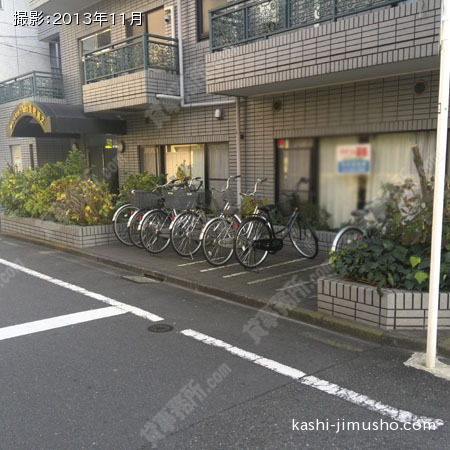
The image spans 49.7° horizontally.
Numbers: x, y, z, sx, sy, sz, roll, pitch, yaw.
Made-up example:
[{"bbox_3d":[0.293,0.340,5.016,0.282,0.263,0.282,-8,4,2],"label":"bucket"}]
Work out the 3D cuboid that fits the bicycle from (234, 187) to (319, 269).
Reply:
[{"bbox_3d":[0.751,-0.016,6.805,1.680,1.080,0.560,-7,10,-38],"label":"bicycle"}]

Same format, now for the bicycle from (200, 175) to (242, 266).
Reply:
[{"bbox_3d":[0.185,-0.024,7.078,0.570,1.070,1.700,5,10,38],"label":"bicycle"}]

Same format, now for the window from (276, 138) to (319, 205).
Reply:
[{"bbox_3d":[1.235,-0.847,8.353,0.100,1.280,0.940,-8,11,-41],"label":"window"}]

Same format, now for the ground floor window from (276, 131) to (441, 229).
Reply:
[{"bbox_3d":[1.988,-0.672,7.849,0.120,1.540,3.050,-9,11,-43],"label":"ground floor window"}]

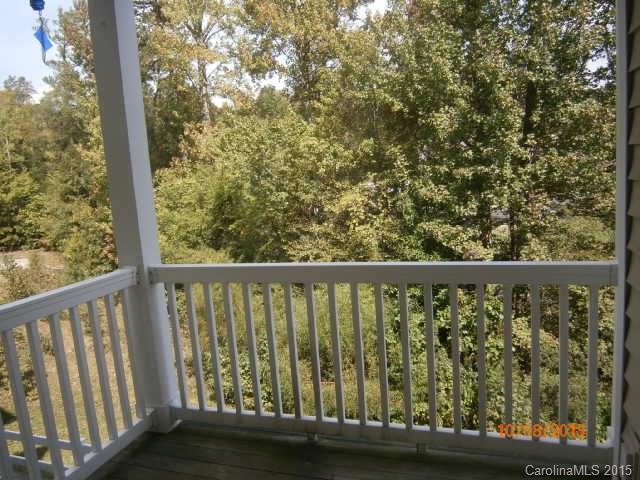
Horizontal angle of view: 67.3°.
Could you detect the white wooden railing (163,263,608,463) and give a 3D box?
[{"bbox_3d":[0.192,0.574,2.443,2.295,0.915,0.072,-1,8,17],"label":"white wooden railing"}]

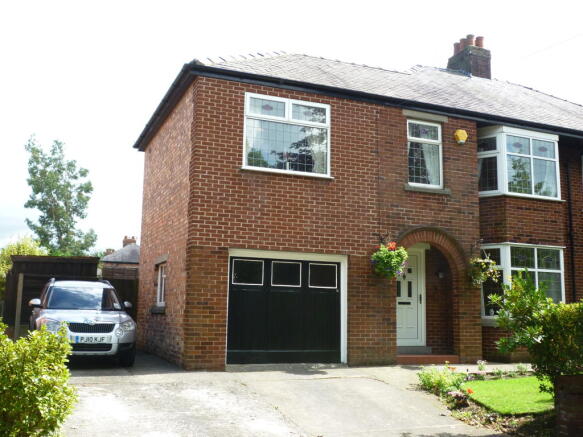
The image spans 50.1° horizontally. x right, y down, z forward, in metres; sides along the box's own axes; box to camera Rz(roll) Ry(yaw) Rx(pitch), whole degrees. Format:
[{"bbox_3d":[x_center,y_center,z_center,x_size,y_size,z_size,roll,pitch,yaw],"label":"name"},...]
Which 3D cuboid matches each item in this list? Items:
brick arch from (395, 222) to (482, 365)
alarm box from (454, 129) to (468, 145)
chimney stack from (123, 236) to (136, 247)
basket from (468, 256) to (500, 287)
[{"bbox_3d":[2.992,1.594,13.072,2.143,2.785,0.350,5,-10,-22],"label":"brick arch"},{"bbox_3d":[3.735,-1.786,13.670,0.310,0.310,0.090,5,-10,-22],"label":"alarm box"},{"bbox_3d":[-14.398,2.109,55.324,1.142,0.935,0.800,4,-9,-22],"label":"chimney stack"},{"bbox_3d":[4.068,1.125,13.096,0.640,0.620,0.620,5,-10,-22],"label":"basket"}]

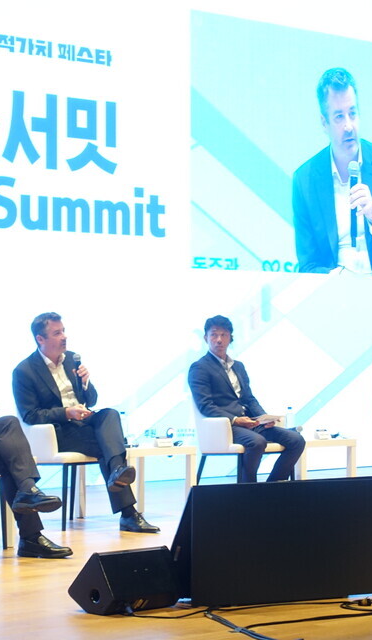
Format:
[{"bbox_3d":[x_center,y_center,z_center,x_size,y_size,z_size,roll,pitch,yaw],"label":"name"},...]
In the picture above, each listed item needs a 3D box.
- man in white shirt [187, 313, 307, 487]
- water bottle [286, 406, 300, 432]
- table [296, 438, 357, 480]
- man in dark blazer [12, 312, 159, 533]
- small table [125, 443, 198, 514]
[{"bbox_3d":[0.475,0.615,12.268,0.540,1.300,0.750,1,-1,-42],"label":"man in white shirt"},{"bbox_3d":[0.726,0.716,12.989,0.070,0.222,0.070,0,-1,0],"label":"water bottle"},{"bbox_3d":[0.782,1.049,12.840,0.550,0.450,0.550,1,-1,-44],"label":"table"},{"bbox_3d":[-0.571,0.601,11.236,0.560,1.300,0.950,1,-1,-43],"label":"man in dark blazer"},{"bbox_3d":[-0.323,1.037,11.885,0.550,0.450,0.550,1,-1,-42],"label":"small table"}]

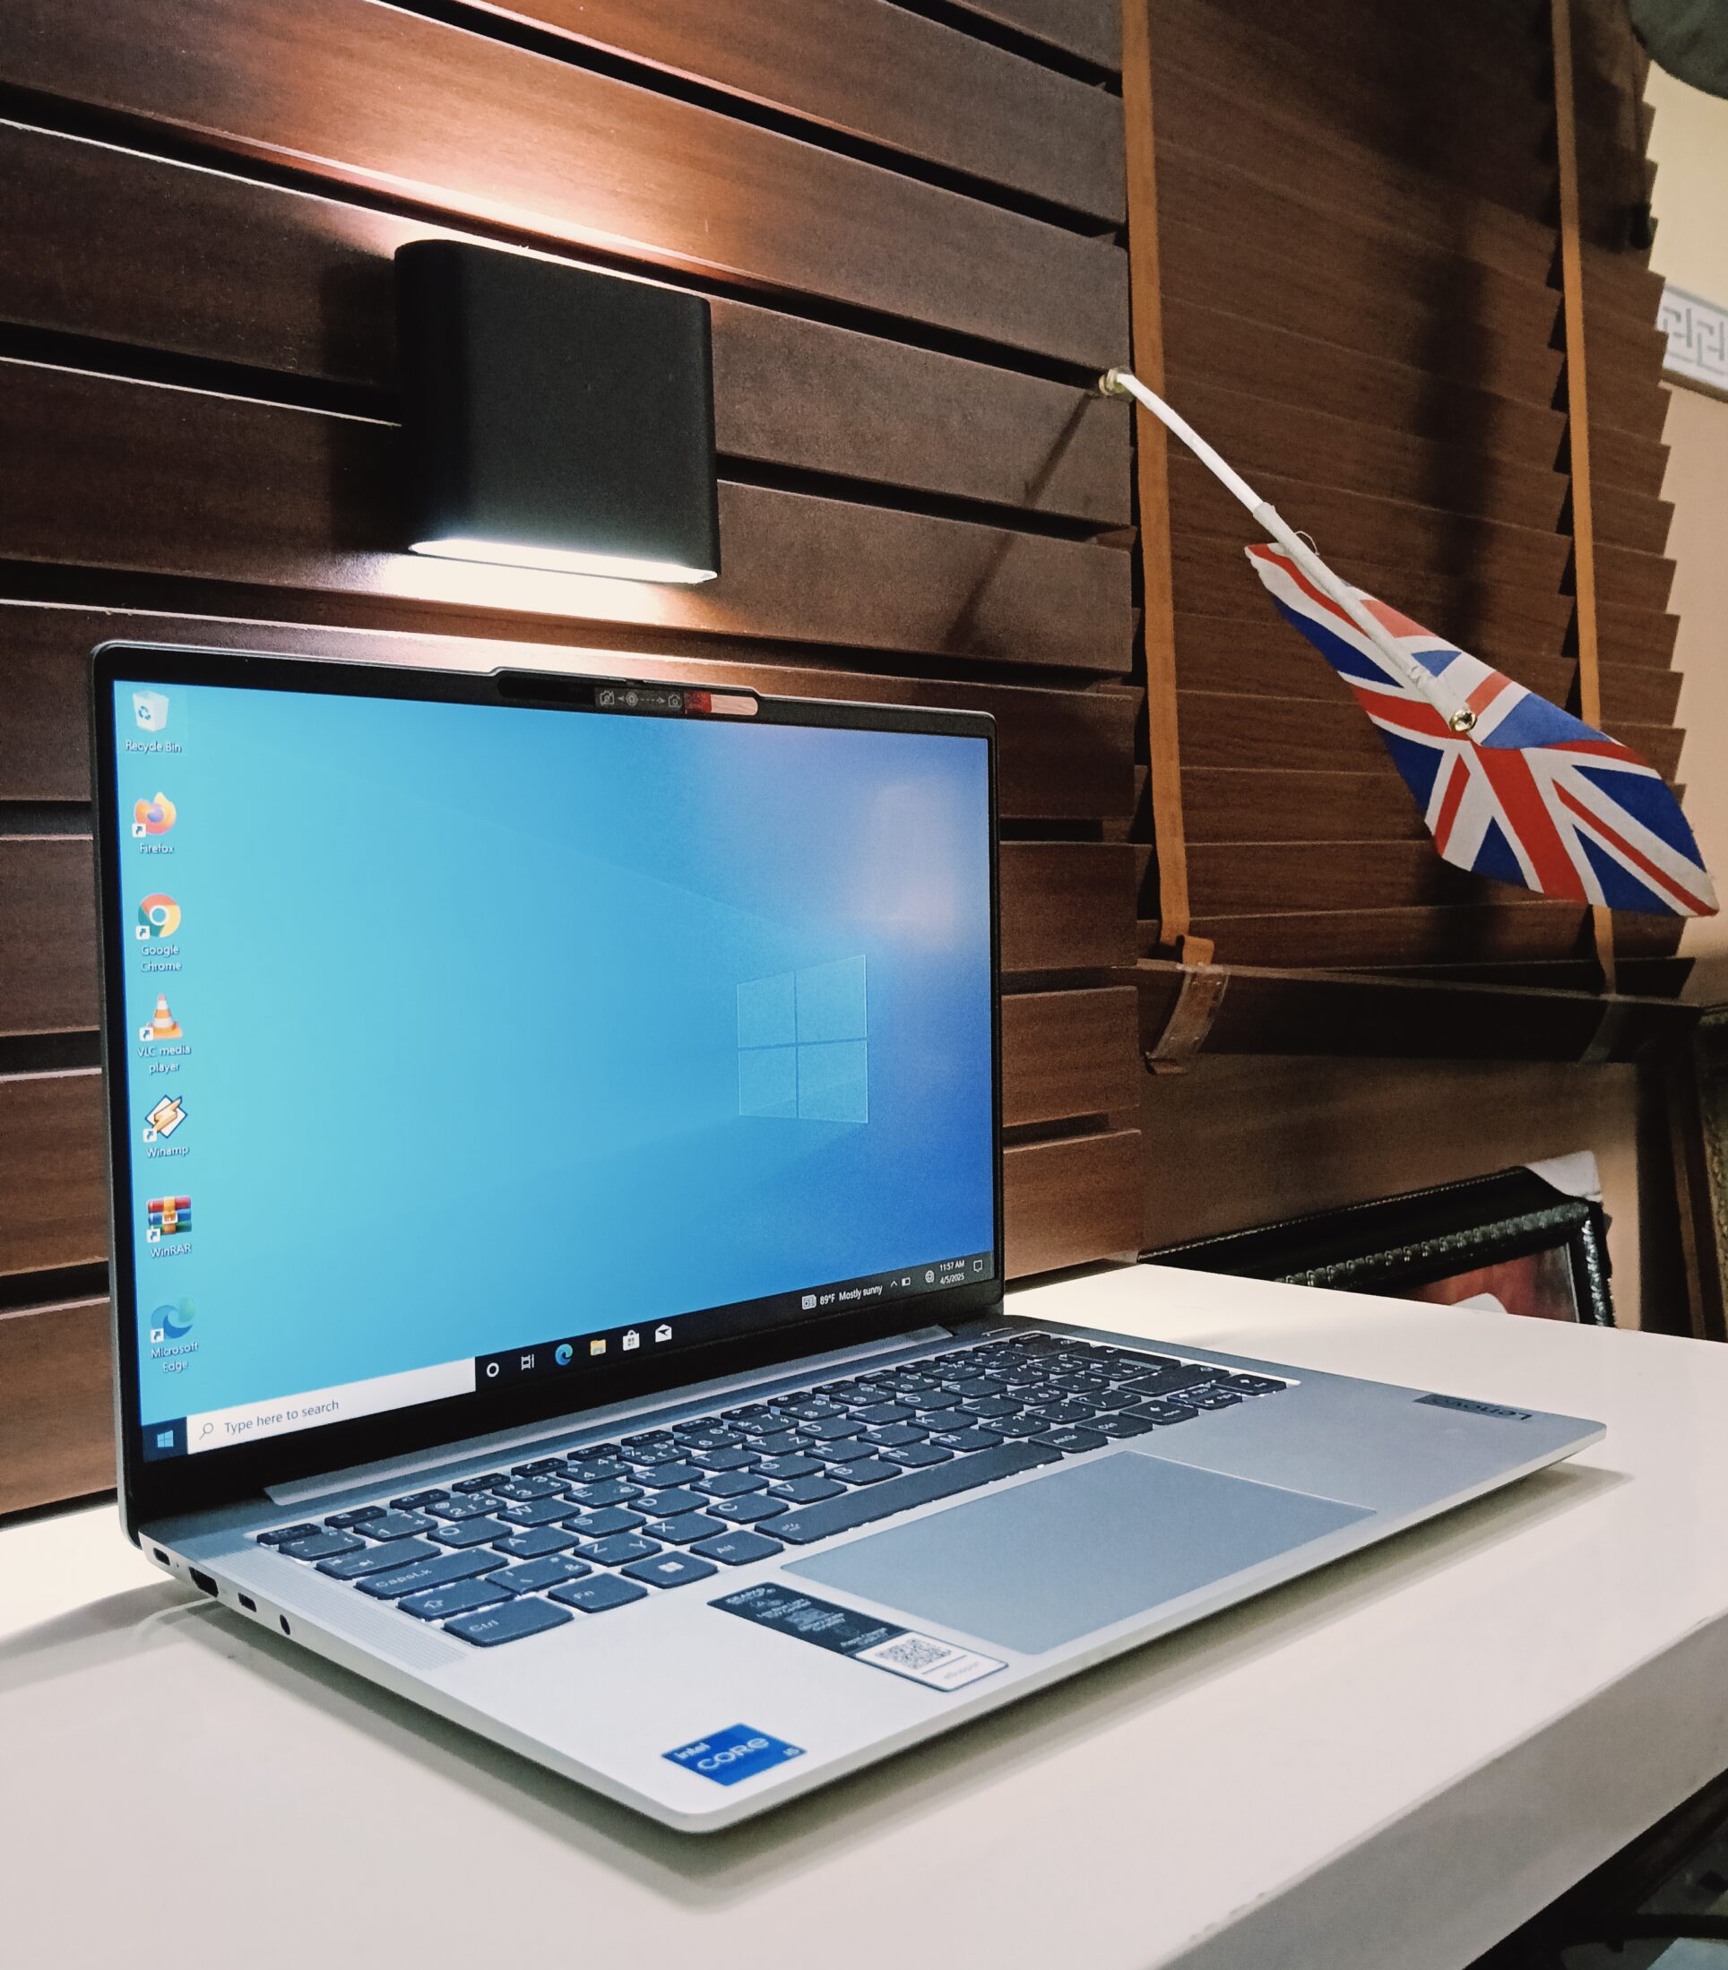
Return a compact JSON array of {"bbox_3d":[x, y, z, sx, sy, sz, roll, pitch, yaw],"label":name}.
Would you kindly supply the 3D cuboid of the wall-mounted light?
[{"bbox_3d":[-0.102,-0.192,0.611,0.109,0.094,0.029,-3,1,-41],"label":"wall-mounted light"}]

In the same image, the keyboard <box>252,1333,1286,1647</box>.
[{"bbox_3d":[-0.007,0.128,0.490,0.280,0.005,0.107,-3,1,-42],"label":"keyboard"}]

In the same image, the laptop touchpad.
[{"bbox_3d":[0.052,0.127,0.410,0.119,0.003,0.075,-3,1,-42],"label":"laptop touchpad"}]

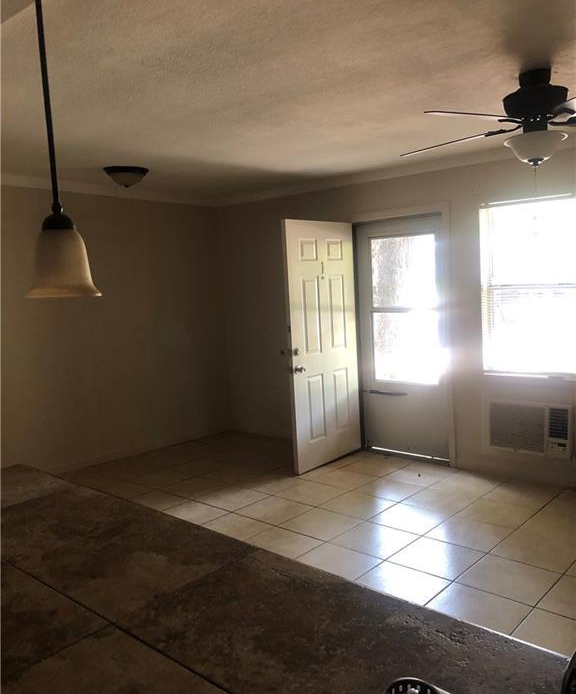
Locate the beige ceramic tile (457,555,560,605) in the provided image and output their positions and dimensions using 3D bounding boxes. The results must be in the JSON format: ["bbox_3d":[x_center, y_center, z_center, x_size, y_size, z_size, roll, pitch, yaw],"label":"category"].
[{"bbox_3d":[1.126,1.181,3.167,0.402,0.010,0.402,3,8,41],"label":"beige ceramic tile"}]

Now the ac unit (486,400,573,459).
[{"bbox_3d":[1.823,0.589,4.631,0.600,0.385,0.180,3,8,42],"label":"ac unit"}]

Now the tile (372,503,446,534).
[{"bbox_3d":[0.798,1.123,4.056,0.406,0.012,0.406,3,8,42],"label":"tile"}]

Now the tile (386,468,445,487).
[{"bbox_3d":[1.014,1.012,4.882,0.402,0.010,0.402,3,8,41],"label":"tile"}]

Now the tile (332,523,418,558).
[{"bbox_3d":[0.519,1.154,3.710,0.403,0.010,0.403,3,8,41],"label":"tile"}]

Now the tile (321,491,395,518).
[{"bbox_3d":[0.489,1.109,4.330,0.406,0.012,0.406,3,8,42],"label":"tile"}]

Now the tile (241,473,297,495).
[{"bbox_3d":[-0.131,1.064,4.817,0.403,0.010,0.403,3,8,41],"label":"tile"}]

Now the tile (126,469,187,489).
[{"bbox_3d":[-1.014,1.068,5.045,0.402,0.010,0.402,3,8,41],"label":"tile"}]

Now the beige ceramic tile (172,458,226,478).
[{"bbox_3d":[-0.745,1.051,5.427,0.406,0.012,0.406,3,8,42],"label":"beige ceramic tile"}]

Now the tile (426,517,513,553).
[{"bbox_3d":[1.106,1.138,3.782,0.406,0.012,0.406,3,8,42],"label":"tile"}]

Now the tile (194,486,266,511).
[{"bbox_3d":[-0.399,1.108,4.513,0.403,0.010,0.403,3,8,41],"label":"tile"}]

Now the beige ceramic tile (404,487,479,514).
[{"bbox_3d":[1.051,1.068,4.310,0.402,0.010,0.402,3,8,41],"label":"beige ceramic tile"}]

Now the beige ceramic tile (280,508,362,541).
[{"bbox_3d":[0.209,1.133,3.972,0.402,0.010,0.402,3,8,41],"label":"beige ceramic tile"}]

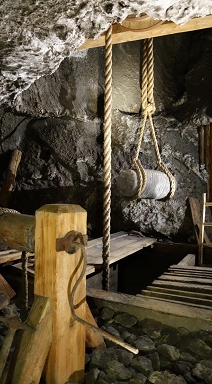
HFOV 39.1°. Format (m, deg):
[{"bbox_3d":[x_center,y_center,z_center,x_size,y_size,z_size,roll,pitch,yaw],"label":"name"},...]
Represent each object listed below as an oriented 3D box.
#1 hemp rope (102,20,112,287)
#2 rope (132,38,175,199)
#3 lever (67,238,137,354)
[{"bbox_3d":[0.015,-0.335,2.900,0.066,2.650,0.066,1,0,0],"label":"hemp rope"},{"bbox_3d":[0.531,-0.849,3.450,0.460,1.860,0.330,1,0,-42],"label":"rope"},{"bbox_3d":[-0.020,0.445,1.360,0.120,0.420,0.440,1,0,-42],"label":"lever"}]

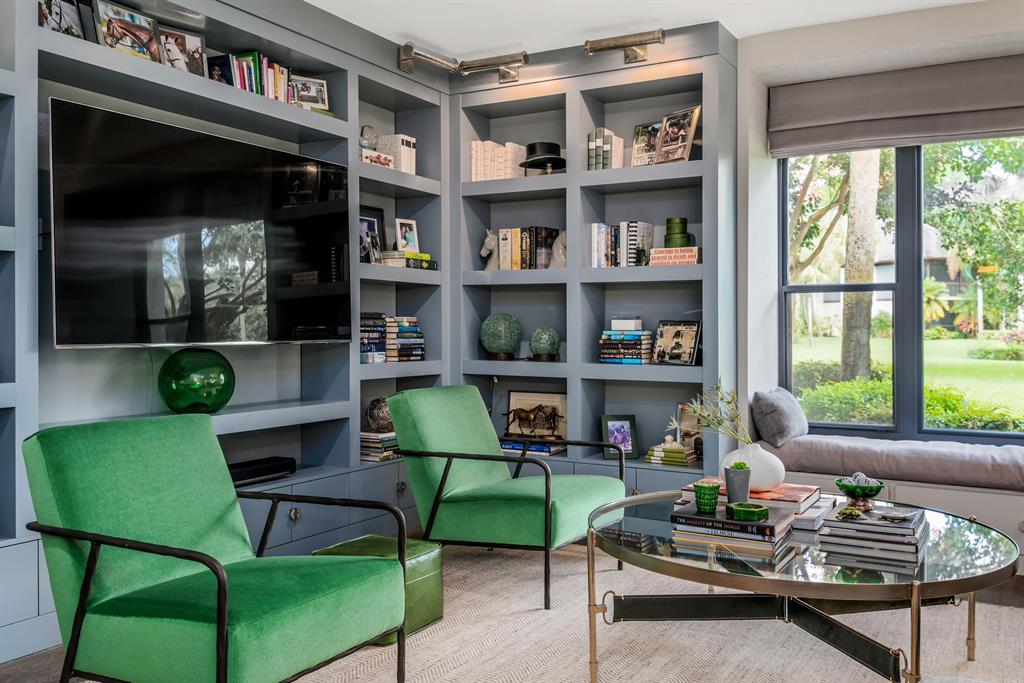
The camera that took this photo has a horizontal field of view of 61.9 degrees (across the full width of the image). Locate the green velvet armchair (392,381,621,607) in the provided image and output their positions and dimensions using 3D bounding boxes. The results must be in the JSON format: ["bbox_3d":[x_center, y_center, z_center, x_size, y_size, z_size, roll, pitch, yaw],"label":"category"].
[{"bbox_3d":[-0.028,0.619,3.770,0.884,0.808,0.668,1,1,33],"label":"green velvet armchair"}]

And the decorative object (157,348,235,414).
[{"bbox_3d":[-1.329,0.167,3.603,0.325,0.277,0.325,1,1,30],"label":"decorative object"}]

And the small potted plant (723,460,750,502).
[{"bbox_3d":[0.708,0.448,2.671,0.081,0.149,0.081,1,1,30],"label":"small potted plant"}]

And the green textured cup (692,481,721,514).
[{"bbox_3d":[0.581,0.464,2.540,0.077,0.080,0.077,0,1,0],"label":"green textured cup"}]

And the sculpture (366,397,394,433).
[{"bbox_3d":[-0.693,0.404,4.661,0.186,0.186,0.186,1,1,30],"label":"sculpture"}]

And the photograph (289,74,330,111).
[{"bbox_3d":[-0.974,-1.190,4.085,0.184,0.145,0.030,-1,-6,-35],"label":"photograph"}]

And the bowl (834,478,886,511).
[{"bbox_3d":[1.087,0.480,2.660,0.154,0.094,0.154,1,1,30],"label":"bowl"}]

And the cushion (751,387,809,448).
[{"bbox_3d":[1.403,0.390,4.481,0.160,0.330,0.450,-25,-11,28],"label":"cushion"}]

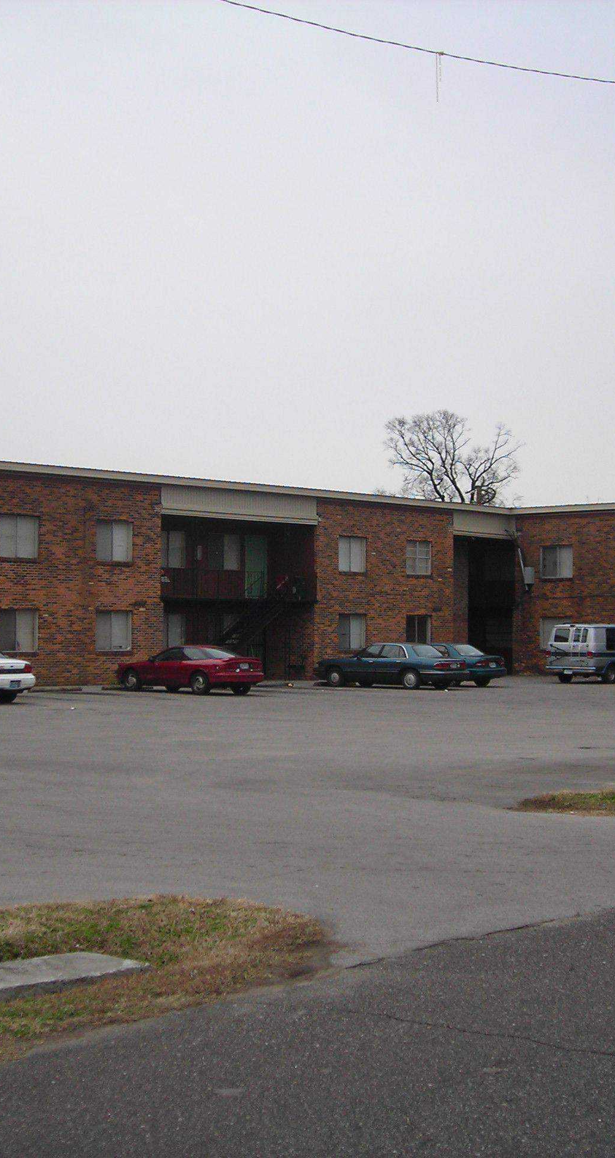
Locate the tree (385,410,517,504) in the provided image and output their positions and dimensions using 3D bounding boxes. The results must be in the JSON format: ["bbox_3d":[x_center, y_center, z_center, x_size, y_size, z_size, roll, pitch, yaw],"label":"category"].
[{"bbox_3d":[8.300,-2.550,97.800,7.950,14.360,7.950,0,-2,0],"label":"tree"}]

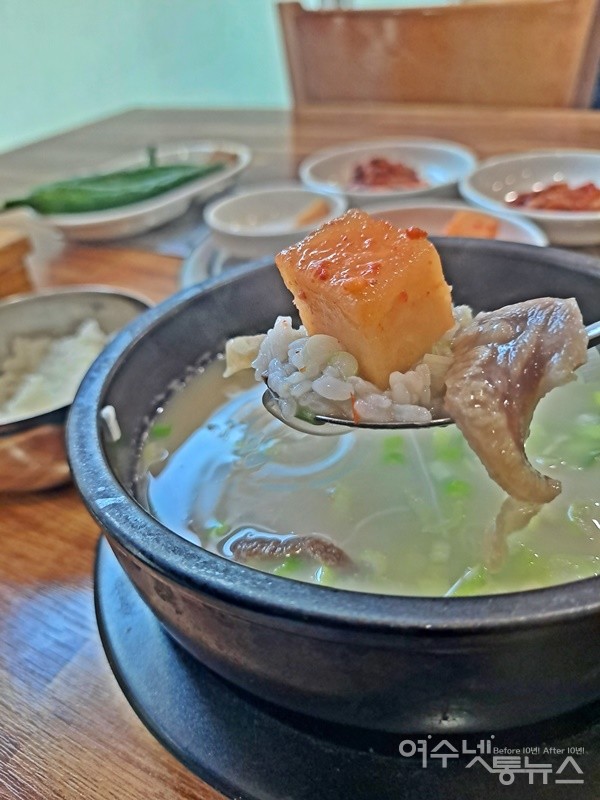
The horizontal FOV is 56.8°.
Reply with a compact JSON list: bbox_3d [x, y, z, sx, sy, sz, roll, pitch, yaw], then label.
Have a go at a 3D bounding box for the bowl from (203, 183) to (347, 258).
[{"bbox_3d":[-0.017,-0.125,0.408,0.104,0.031,0.104,-4,38,3],"label":"bowl"}]

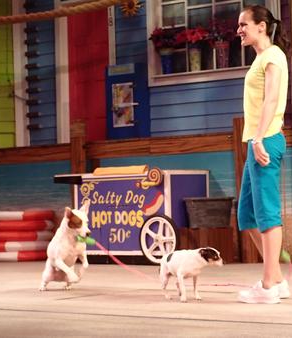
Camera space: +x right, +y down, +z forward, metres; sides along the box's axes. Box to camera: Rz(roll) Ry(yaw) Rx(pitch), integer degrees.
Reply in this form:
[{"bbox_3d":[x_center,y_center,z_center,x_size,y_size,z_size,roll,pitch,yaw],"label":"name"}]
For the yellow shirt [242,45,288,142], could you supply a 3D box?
[{"bbox_3d":[0.703,-0.446,6.146,0.265,0.575,0.430,-2,-2,8],"label":"yellow shirt"}]

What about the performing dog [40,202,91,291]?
[{"bbox_3d":[-0.557,0.529,7.242,0.350,0.625,0.250,-3,-2,38],"label":"performing dog"}]

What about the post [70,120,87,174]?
[{"bbox_3d":[-0.692,0.229,10.849,0.155,1.452,0.155,-3,-2,32],"label":"post"}]

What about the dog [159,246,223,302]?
[{"bbox_3d":[0.263,0.616,6.070,0.370,0.310,0.190,-3,-2,36],"label":"dog"}]

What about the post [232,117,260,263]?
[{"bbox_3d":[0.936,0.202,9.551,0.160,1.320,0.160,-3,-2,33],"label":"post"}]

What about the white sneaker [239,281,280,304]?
[{"bbox_3d":[0.655,0.709,6.008,0.250,0.125,0.098,-2,-2,2],"label":"white sneaker"}]

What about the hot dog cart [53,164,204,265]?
[{"bbox_3d":[-0.175,0.461,10.322,1.420,0.929,0.690,-3,-2,38],"label":"hot dog cart"}]

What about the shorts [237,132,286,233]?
[{"bbox_3d":[0.683,0.074,6.130,0.285,0.620,0.380,-2,-2,8],"label":"shorts"}]

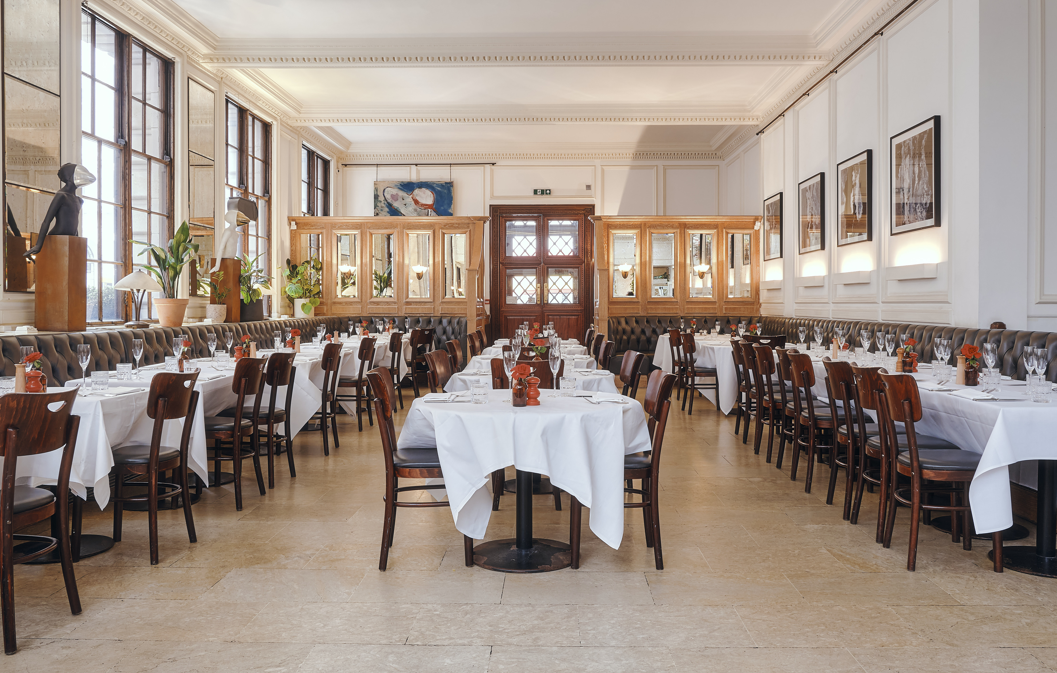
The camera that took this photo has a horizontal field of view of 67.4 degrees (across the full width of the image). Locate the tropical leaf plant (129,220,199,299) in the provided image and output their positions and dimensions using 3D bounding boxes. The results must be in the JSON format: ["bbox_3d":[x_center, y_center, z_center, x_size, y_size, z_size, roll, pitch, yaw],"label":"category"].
[{"bbox_3d":[-3.190,-0.677,6.950,0.480,0.680,0.500,0,2,2],"label":"tropical leaf plant"}]

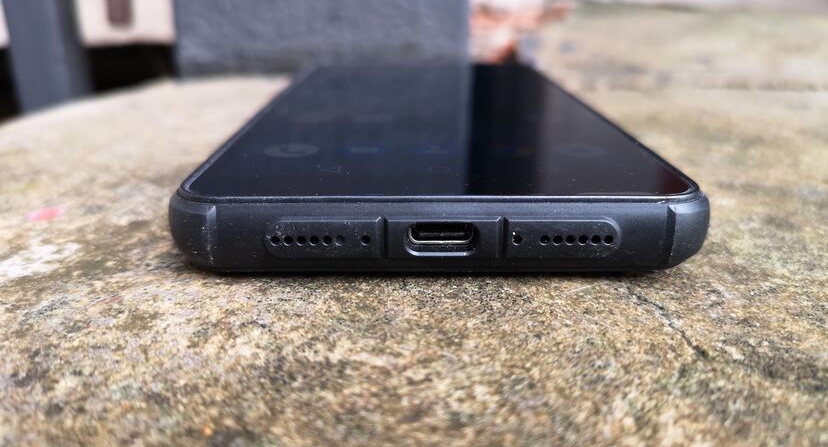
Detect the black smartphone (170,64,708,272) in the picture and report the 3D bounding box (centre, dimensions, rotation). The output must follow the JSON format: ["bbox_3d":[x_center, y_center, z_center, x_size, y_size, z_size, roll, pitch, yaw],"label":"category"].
[{"bbox_3d":[0.003,-0.025,0.159,0.077,0.011,0.158,0,20,0],"label":"black smartphone"}]

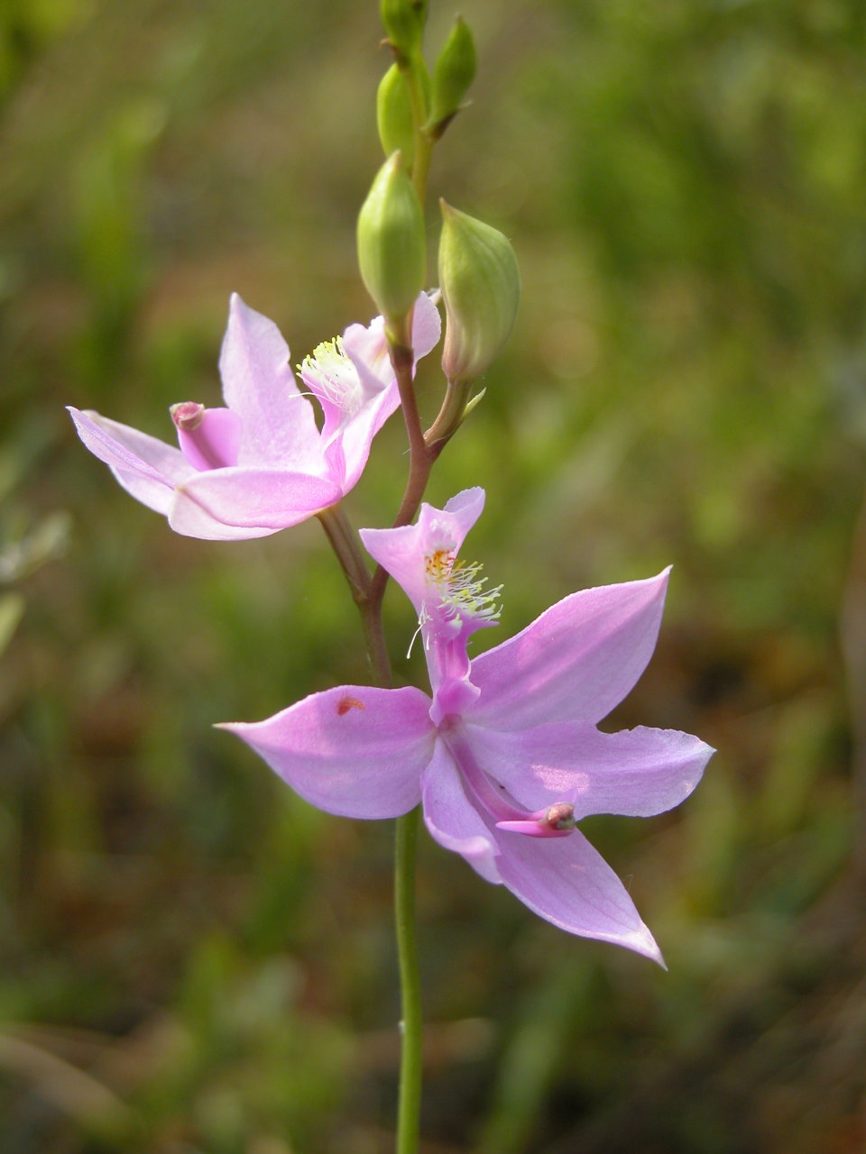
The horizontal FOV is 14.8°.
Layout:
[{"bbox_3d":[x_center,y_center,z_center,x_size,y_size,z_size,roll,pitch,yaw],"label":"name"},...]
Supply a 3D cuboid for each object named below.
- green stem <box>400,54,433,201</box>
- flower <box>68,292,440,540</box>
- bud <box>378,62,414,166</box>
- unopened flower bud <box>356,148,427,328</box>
[{"bbox_3d":[-0.001,-0.036,0.271,0.002,0.012,0.002,-7,9,1],"label":"green stem"},{"bbox_3d":[-0.015,-0.013,0.272,0.028,0.018,0.025,-9,12,-16],"label":"flower"},{"bbox_3d":[-0.002,-0.038,0.274,0.004,0.009,0.004,-3,12,1],"label":"bud"},{"bbox_3d":[-0.003,-0.027,0.267,0.005,0.014,0.005,-1,9,0],"label":"unopened flower bud"}]

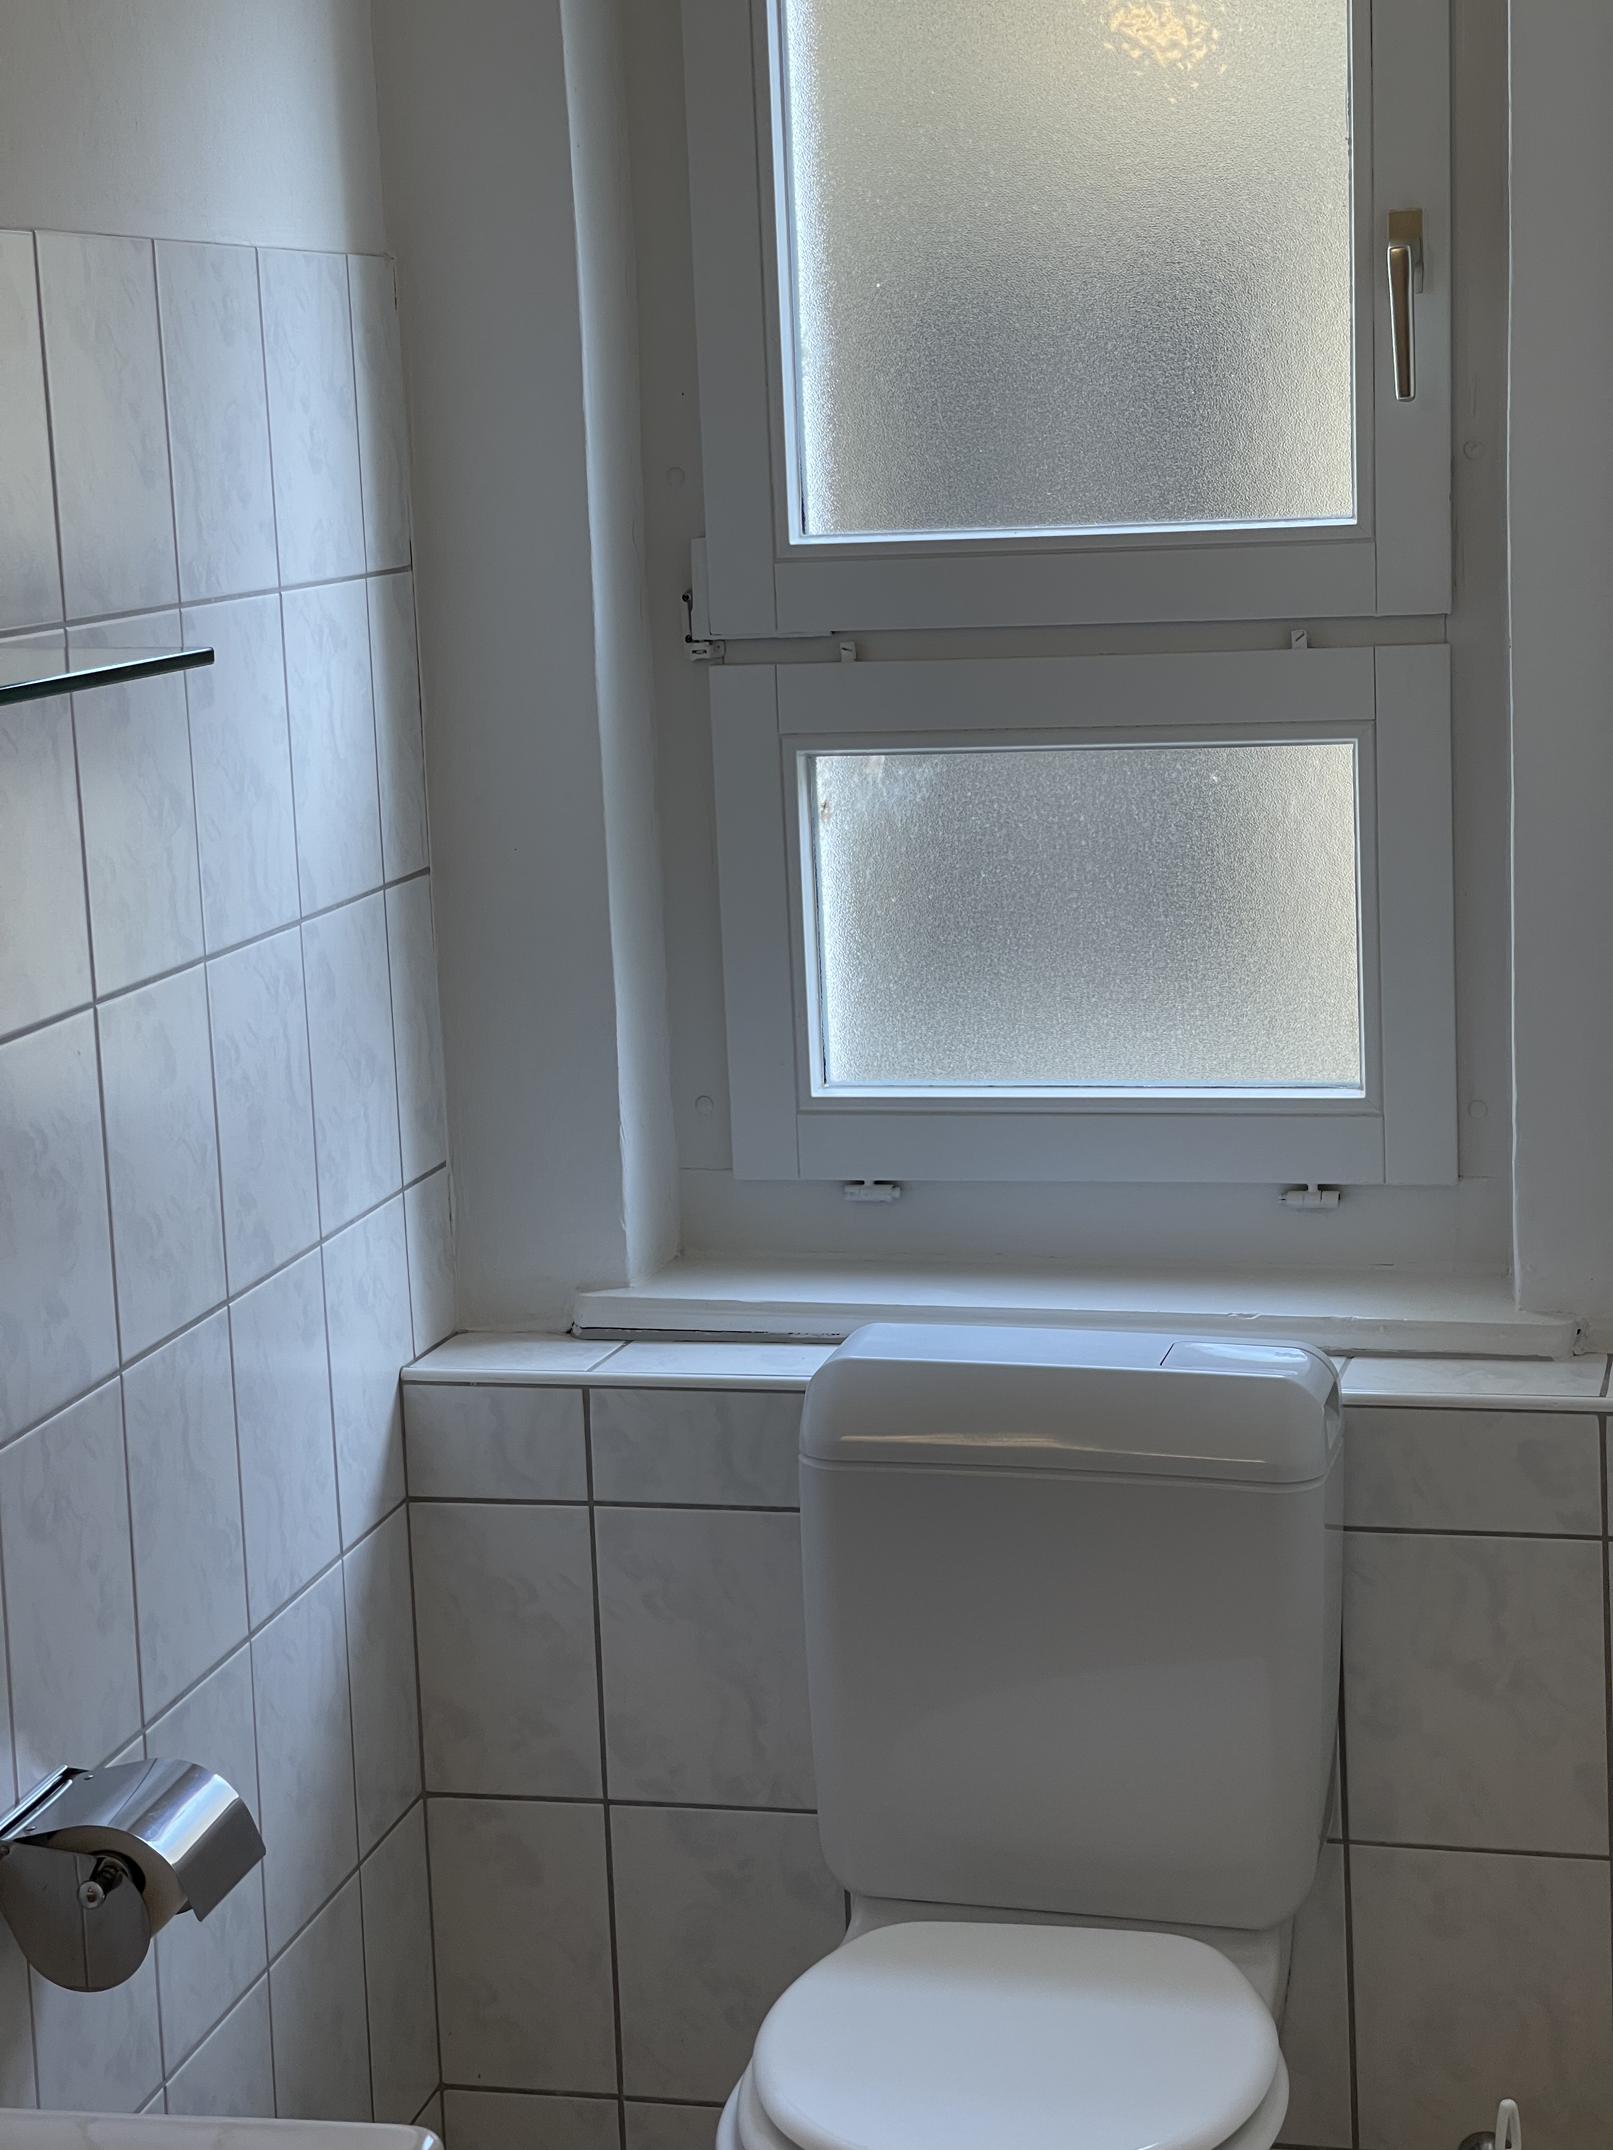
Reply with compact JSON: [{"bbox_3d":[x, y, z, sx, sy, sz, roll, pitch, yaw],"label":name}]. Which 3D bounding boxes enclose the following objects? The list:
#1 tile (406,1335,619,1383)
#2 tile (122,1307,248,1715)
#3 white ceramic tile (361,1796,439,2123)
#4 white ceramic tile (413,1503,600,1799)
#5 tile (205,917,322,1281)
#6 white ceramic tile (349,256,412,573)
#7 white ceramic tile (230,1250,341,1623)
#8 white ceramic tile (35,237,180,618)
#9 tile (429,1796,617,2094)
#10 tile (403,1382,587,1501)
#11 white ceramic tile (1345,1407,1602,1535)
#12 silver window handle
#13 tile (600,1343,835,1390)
[{"bbox_3d":[-0.238,0.235,3.311,0.157,0.010,0.145,0,9,16],"label":"tile"},{"bbox_3d":[-0.442,0.309,2.812,0.009,0.249,0.199,0,10,13],"label":"tile"},{"bbox_3d":[-0.335,0.737,3.244,0.009,0.248,0.158,0,10,13],"label":"white ceramic tile"},{"bbox_3d":[-0.244,0.474,3.263,0.156,0.248,0.009,0,10,14],"label":"white ceramic tile"},{"bbox_3d":[-0.407,0.024,2.961,0.009,0.249,0.200,0,10,13],"label":"tile"},{"bbox_3d":[-0.350,-0.537,3.231,0.009,0.251,0.114,0,10,13],"label":"white ceramic tile"},{"bbox_3d":[-0.395,0.272,2.986,0.009,0.248,0.199,0,10,13],"label":"white ceramic tile"},{"bbox_3d":[-0.472,-0.438,2.682,0.009,0.249,0.200,0,10,13],"label":"white ceramic tile"},{"bbox_3d":[-0.235,0.725,3.316,0.156,0.249,0.009,0,9,16],"label":"tile"},{"bbox_3d":[-0.253,0.301,3.254,0.155,0.095,0.009,0,10,15],"label":"tile"},{"bbox_3d":[0.510,0.303,3.041,0.199,0.096,0.009,0,10,14],"label":"white ceramic tile"},{"bbox_3d":[0.469,-0.604,3.120,0.028,0.149,0.048,0,10,14],"label":"silver window handle"},{"bbox_3d":[-0.065,0.236,3.236,0.199,0.010,0.131,0,10,14],"label":"tile"}]

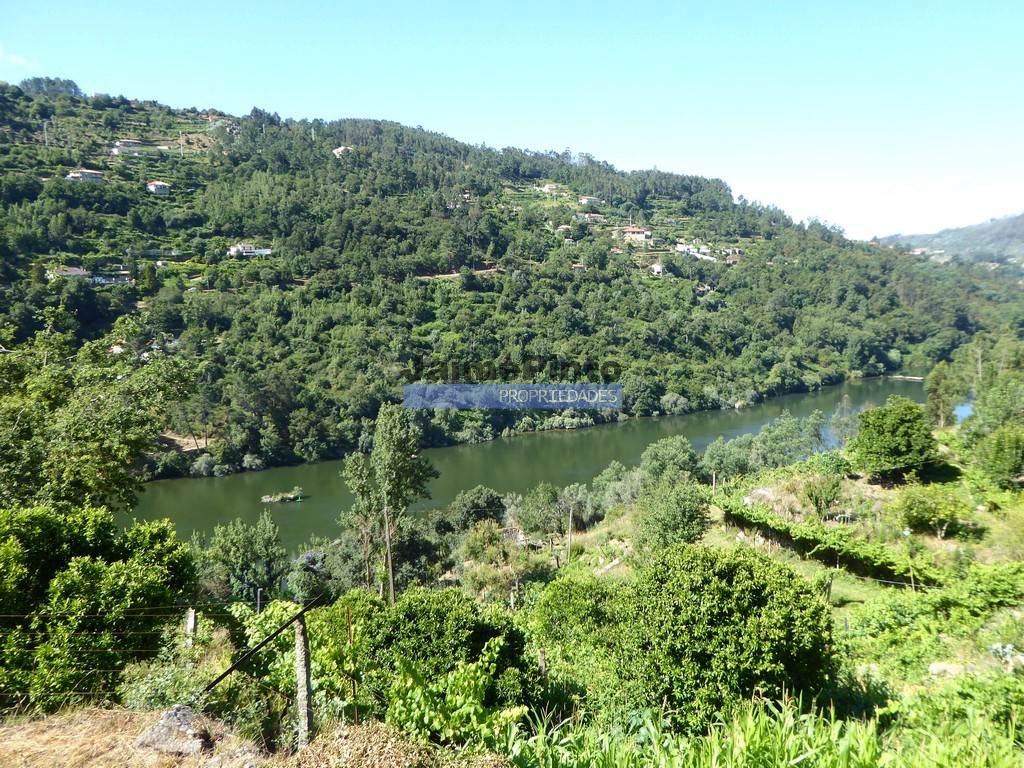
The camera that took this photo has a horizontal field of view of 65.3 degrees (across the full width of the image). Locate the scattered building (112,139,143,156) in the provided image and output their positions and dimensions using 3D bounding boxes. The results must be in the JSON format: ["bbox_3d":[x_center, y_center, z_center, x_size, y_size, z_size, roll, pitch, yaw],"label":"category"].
[{"bbox_3d":[-204.598,-125.845,425.000,13.000,7.600,8.500,-9,12,-41],"label":"scattered building"}]

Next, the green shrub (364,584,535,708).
[{"bbox_3d":[-1.174,5.191,15.500,3.300,2.500,2.900,-1,9,-5],"label":"green shrub"}]

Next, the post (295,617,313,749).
[{"bbox_3d":[-2.578,3.688,9.900,0.150,1.680,0.150,-3,9,-12],"label":"post"}]

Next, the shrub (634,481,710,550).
[{"bbox_3d":[11.655,9.549,58.000,5.300,4.800,5.000,1,9,11],"label":"shrub"}]

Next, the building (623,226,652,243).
[{"bbox_3d":[67.028,-80.218,430.000,12.500,8.200,10.000,3,10,25],"label":"building"}]

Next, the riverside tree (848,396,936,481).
[{"bbox_3d":[34.301,4.913,72.000,7.800,7.400,7.500,3,10,25],"label":"riverside tree"}]

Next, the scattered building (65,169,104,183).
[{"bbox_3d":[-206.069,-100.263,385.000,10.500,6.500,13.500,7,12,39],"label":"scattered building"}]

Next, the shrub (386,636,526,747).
[{"bbox_3d":[-0.737,4.081,10.600,1.800,1.400,1.200,-1,9,0],"label":"shrub"}]

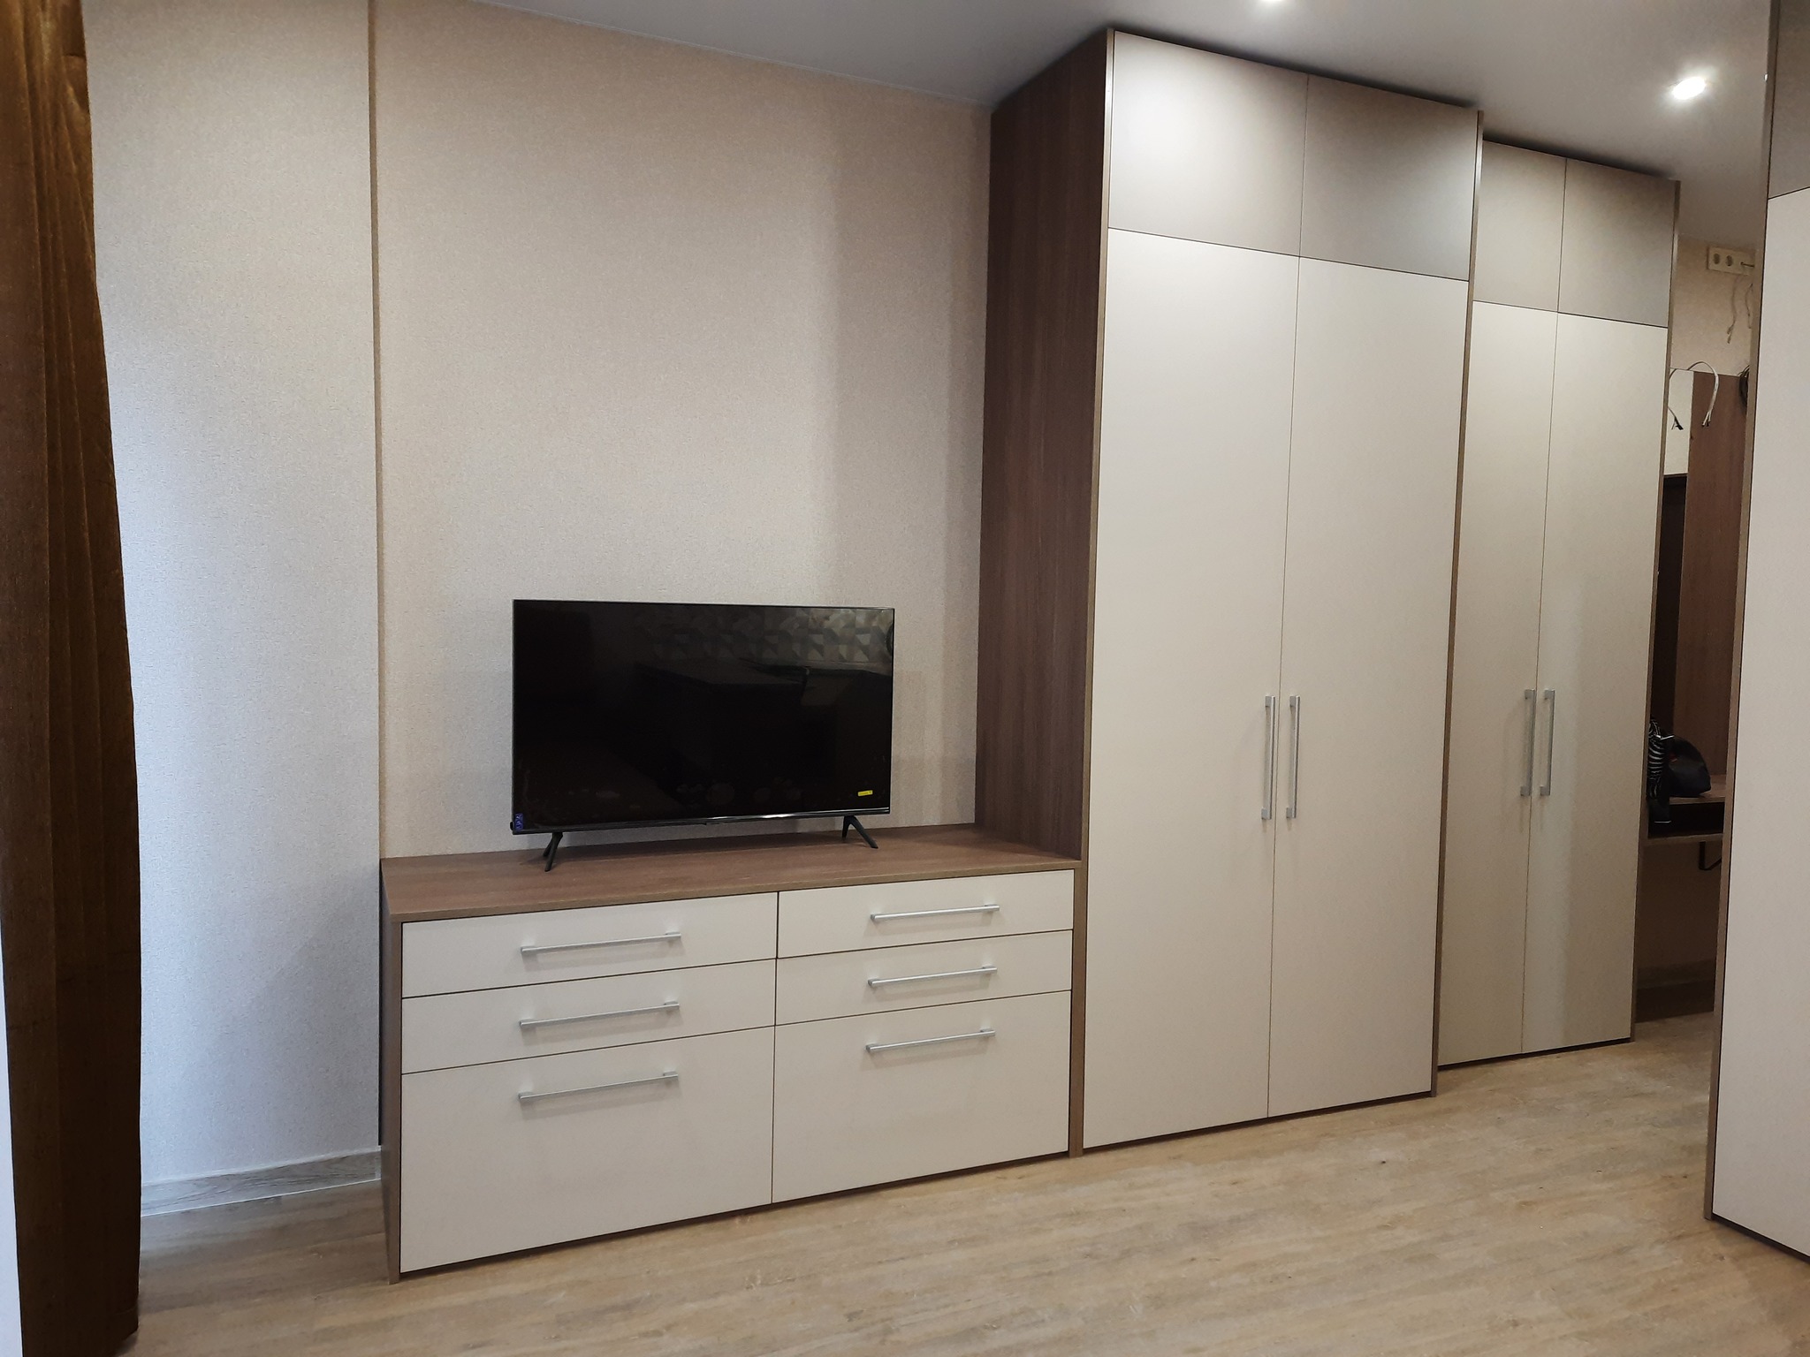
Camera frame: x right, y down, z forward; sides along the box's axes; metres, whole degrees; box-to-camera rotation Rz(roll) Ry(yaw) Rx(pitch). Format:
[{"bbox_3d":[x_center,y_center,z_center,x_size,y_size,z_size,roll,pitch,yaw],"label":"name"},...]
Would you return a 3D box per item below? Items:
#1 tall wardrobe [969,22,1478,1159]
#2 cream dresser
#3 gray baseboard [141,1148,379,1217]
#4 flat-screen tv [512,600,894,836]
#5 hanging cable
[{"bbox_3d":[0.895,-0.192,3.579,1.209,2.768,0.605,0,4,-23],"label":"tall wardrobe"},{"bbox_3d":[-0.411,0.821,3.085,1.592,0.753,0.605,0,4,-23],"label":"cream dresser"},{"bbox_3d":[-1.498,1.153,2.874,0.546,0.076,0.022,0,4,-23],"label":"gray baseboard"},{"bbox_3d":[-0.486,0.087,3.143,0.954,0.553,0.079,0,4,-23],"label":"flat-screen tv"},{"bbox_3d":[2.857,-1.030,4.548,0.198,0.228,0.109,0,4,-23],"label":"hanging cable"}]

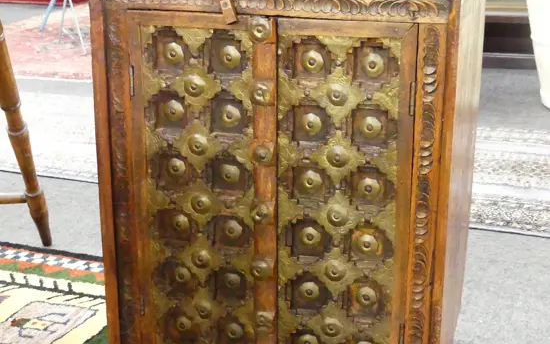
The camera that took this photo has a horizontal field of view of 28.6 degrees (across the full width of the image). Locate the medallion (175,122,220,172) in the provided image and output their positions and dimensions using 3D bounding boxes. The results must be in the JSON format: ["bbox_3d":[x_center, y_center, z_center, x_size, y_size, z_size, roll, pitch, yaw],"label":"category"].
[{"bbox_3d":[-0.115,-0.038,1.607,0.068,0.073,0.015,6,18,15],"label":"medallion"}]

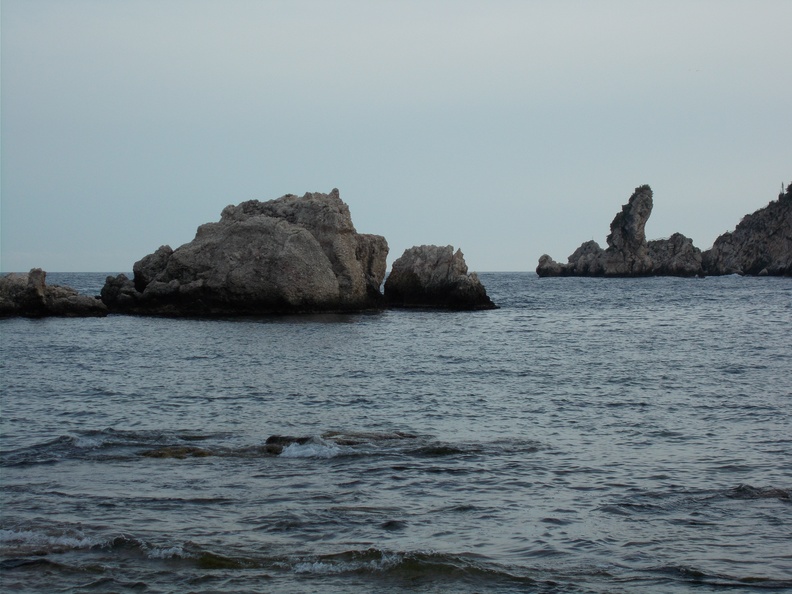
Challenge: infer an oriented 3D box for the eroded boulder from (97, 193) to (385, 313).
[{"bbox_3d":[-7.400,-2.250,96.500,14.000,6.100,9.000,0,1,0],"label":"eroded boulder"}]

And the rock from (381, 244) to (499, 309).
[{"bbox_3d":[2.400,-1.100,107.000,6.000,3.500,4.600,0,1,0],"label":"rock"}]

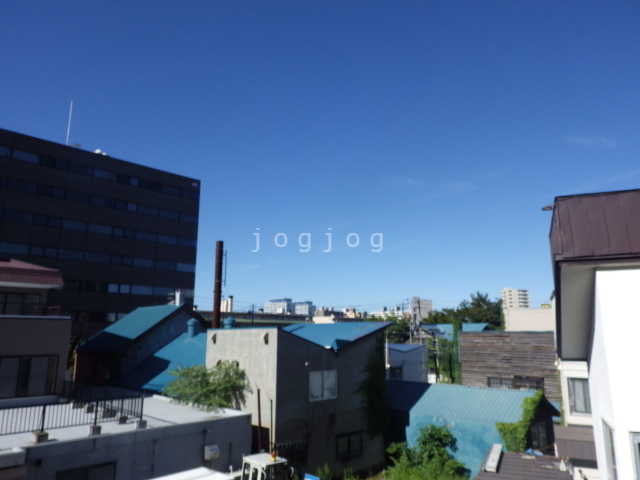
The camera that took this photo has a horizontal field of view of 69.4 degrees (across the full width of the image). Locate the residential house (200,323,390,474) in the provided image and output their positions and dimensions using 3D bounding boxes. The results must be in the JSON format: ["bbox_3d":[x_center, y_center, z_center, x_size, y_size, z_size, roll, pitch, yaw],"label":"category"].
[{"bbox_3d":[-1.056,7.331,22.109,6.950,6.741,5.600,11,-15,-42],"label":"residential house"}]

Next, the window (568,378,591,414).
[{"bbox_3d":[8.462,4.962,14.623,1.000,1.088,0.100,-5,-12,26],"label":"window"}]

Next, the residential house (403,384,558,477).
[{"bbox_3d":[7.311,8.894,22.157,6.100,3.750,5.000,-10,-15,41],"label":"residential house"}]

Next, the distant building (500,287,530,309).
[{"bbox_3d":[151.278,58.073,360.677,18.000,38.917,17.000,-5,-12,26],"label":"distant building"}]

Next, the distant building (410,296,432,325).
[{"bbox_3d":[61.237,48.497,280.965,11.000,26.311,10.000,-6,-13,29],"label":"distant building"}]

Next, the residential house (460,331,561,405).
[{"bbox_3d":[12.764,8.627,27.564,6.200,6.400,6.000,-10,-15,41],"label":"residential house"}]

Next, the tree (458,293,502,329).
[{"bbox_3d":[23.653,13.909,68.622,6.100,11.960,6.000,-4,-12,20],"label":"tree"}]

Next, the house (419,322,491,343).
[{"bbox_3d":[14.625,12.593,49.510,7.200,7.100,6.000,-10,-15,41],"label":"house"}]

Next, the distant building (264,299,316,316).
[{"bbox_3d":[-37.927,98.714,592.054,36.000,47.151,54.000,11,-15,-43],"label":"distant building"}]

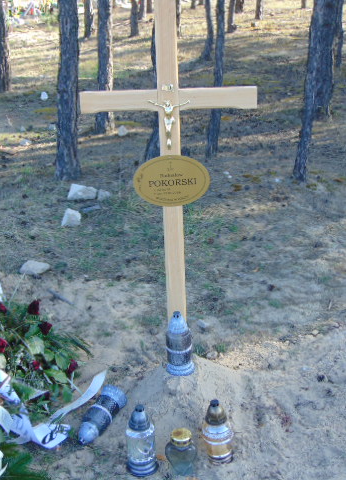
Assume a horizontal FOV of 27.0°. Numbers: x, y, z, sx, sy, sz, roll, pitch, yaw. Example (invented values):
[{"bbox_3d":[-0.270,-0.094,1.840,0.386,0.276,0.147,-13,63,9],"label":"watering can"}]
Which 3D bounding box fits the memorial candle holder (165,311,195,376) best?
[{"bbox_3d":[0.027,0.371,2.637,0.104,0.233,0.104,-1,21,0],"label":"memorial candle holder"}]

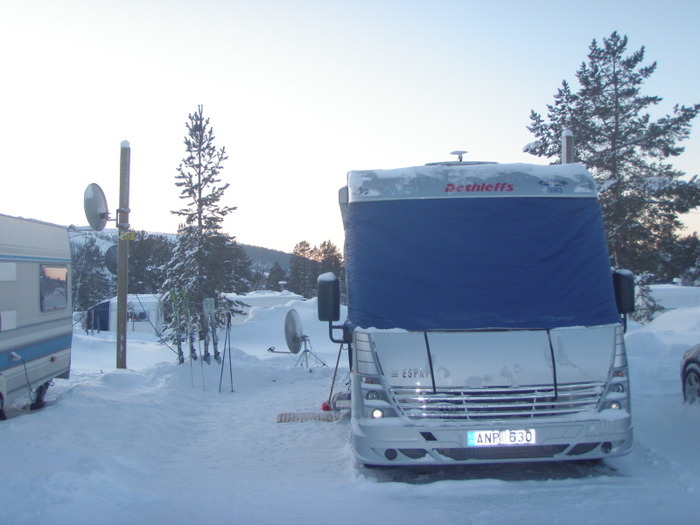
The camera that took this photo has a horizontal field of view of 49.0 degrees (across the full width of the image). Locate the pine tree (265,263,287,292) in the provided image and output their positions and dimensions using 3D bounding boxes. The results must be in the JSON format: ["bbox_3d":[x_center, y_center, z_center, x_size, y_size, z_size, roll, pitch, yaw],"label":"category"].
[{"bbox_3d":[-5.623,1.208,58.000,1.700,2.600,1.700,0,-2,0],"label":"pine tree"}]

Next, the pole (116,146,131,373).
[{"bbox_3d":[-3.847,-0.138,13.070,0.170,3.860,0.170,0,-2,0],"label":"pole"}]

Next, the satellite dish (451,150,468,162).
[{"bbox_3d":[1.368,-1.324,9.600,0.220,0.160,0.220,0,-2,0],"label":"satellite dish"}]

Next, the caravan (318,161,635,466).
[{"bbox_3d":[1.110,0.390,9.300,2.450,2.850,6.900,-1,-1,-1],"label":"caravan"}]

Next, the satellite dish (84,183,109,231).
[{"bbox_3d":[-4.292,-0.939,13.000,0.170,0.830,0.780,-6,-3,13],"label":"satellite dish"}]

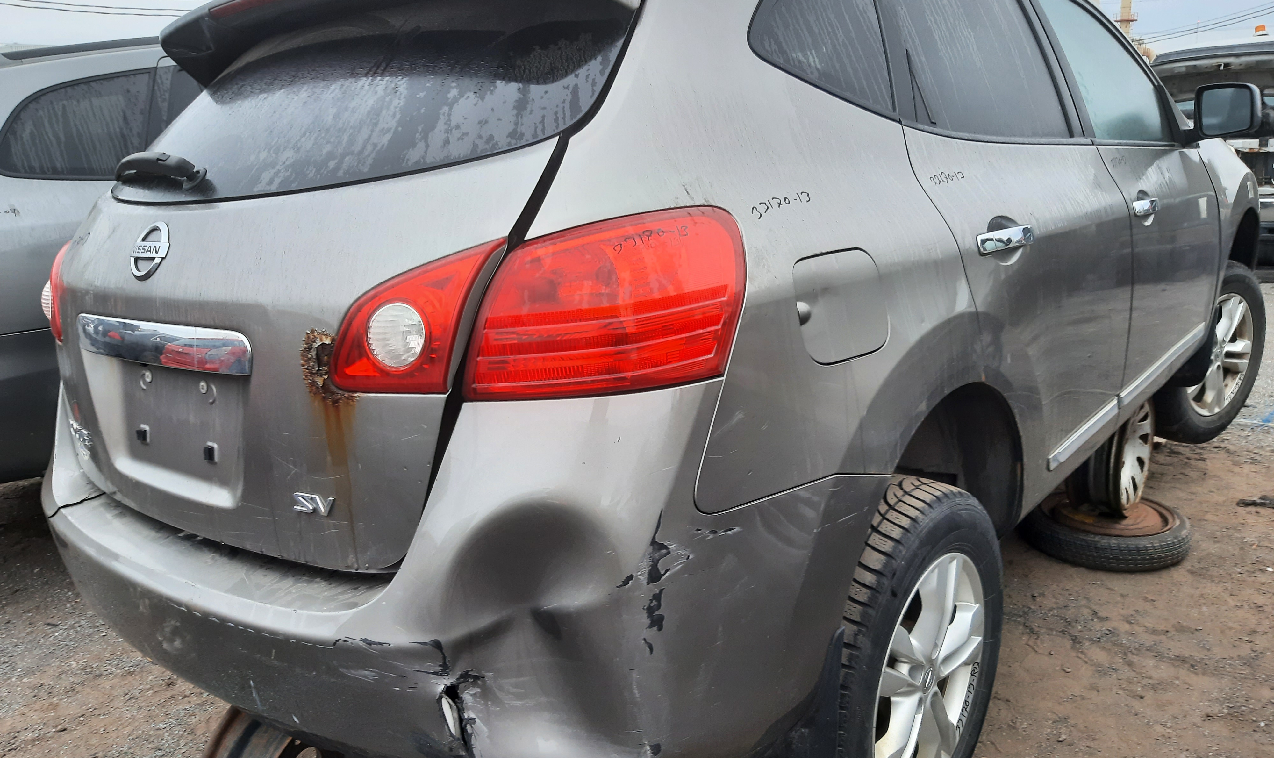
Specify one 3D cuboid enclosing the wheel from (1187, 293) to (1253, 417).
[{"bbox_3d":[2.218,-0.105,3.787,0.468,0.468,0.190,-12,17,-29],"label":"wheel"}]

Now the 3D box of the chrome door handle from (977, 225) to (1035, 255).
[{"bbox_3d":[0.654,-0.246,1.696,0.050,0.043,0.250,6,14,37],"label":"chrome door handle"}]

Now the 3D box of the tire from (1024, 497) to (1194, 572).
[{"bbox_3d":[1.645,0.520,3.375,0.575,0.125,0.575,8,18,39],"label":"tire"}]

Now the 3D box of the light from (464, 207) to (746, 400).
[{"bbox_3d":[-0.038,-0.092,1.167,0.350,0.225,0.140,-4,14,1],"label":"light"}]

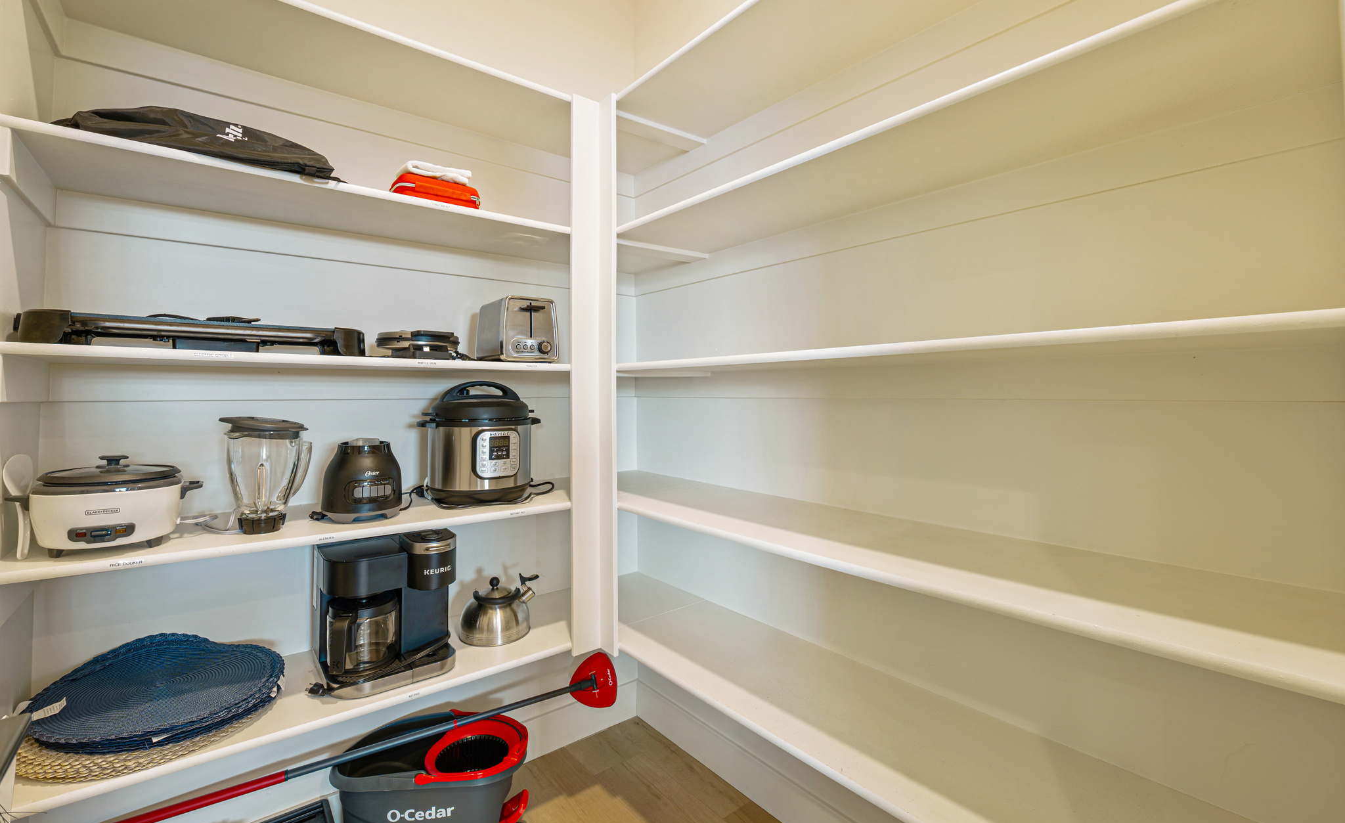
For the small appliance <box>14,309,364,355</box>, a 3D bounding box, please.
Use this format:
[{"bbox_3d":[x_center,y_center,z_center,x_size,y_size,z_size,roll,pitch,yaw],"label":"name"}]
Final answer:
[{"bbox_3d":[-0.993,-0.154,1.220,0.535,0.063,0.280,-1,2,-37],"label":"small appliance"}]

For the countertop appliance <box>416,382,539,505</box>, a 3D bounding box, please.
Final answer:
[{"bbox_3d":[-0.569,0.078,1.657,0.357,0.335,0.315,-1,2,-38],"label":"countertop appliance"}]

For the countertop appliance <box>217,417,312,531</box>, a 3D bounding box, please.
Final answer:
[{"bbox_3d":[-0.884,0.134,1.224,0.164,0.248,0.140,-1,2,-37],"label":"countertop appliance"}]

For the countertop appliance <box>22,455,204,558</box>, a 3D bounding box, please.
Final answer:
[{"bbox_3d":[-1.108,0.173,1.106,0.280,0.178,0.213,-1,2,-37],"label":"countertop appliance"}]

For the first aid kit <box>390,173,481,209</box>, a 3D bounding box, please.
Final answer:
[{"bbox_3d":[-0.595,-0.529,1.399,0.186,0.057,0.147,-1,2,-37],"label":"first aid kit"}]

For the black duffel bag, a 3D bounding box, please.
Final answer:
[{"bbox_3d":[-0.954,-0.543,1.169,0.434,0.101,0.252,-1,2,-37],"label":"black duffel bag"}]

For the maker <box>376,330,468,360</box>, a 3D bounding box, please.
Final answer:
[{"bbox_3d":[-0.645,-0.169,1.440,0.195,0.078,0.235,-1,2,-37],"label":"maker"}]

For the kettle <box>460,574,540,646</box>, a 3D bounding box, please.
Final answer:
[{"bbox_3d":[-0.501,0.559,1.634,0.218,0.165,0.198,0,2,1],"label":"kettle"}]

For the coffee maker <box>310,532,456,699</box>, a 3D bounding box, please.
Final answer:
[{"bbox_3d":[-0.741,0.481,1.449,0.293,0.334,0.332,-1,2,-36],"label":"coffee maker"}]

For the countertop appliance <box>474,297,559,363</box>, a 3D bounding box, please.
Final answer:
[{"bbox_3d":[-0.459,-0.224,1.633,0.154,0.176,0.263,-1,2,-34],"label":"countertop appliance"}]

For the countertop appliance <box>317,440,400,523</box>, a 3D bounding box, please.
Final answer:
[{"bbox_3d":[-0.757,0.159,1.360,0.175,0.190,0.175,-1,2,-39],"label":"countertop appliance"}]

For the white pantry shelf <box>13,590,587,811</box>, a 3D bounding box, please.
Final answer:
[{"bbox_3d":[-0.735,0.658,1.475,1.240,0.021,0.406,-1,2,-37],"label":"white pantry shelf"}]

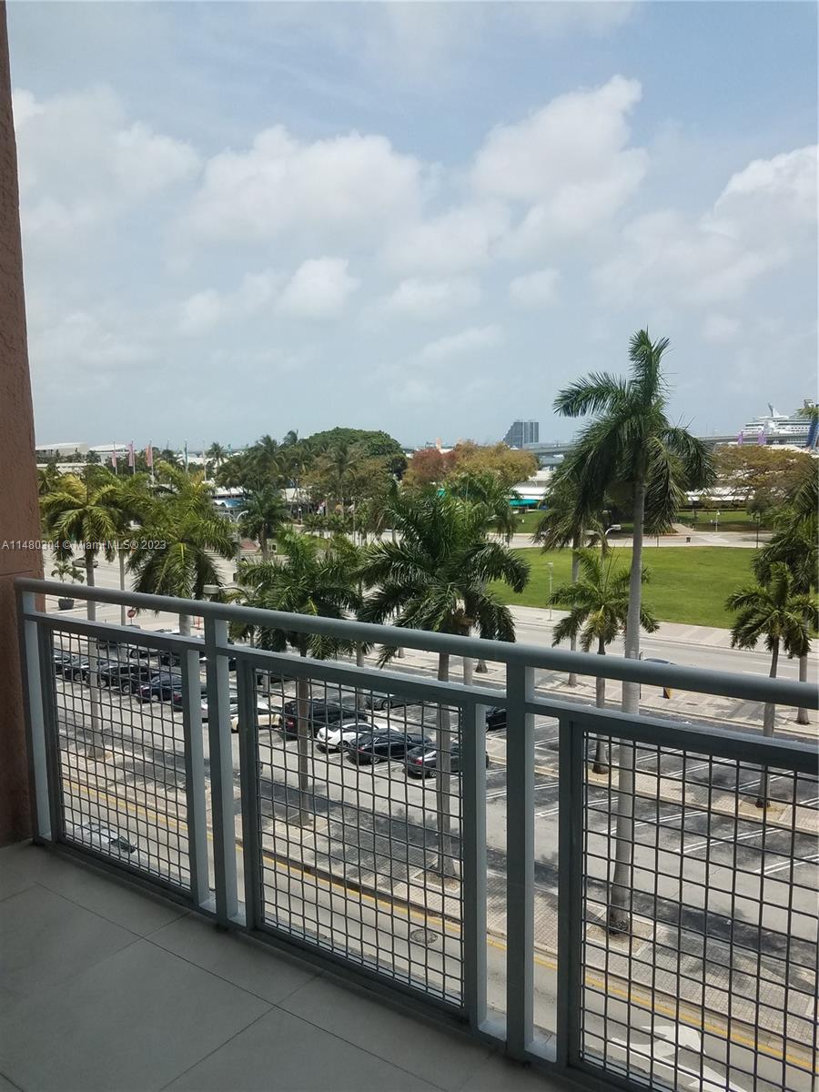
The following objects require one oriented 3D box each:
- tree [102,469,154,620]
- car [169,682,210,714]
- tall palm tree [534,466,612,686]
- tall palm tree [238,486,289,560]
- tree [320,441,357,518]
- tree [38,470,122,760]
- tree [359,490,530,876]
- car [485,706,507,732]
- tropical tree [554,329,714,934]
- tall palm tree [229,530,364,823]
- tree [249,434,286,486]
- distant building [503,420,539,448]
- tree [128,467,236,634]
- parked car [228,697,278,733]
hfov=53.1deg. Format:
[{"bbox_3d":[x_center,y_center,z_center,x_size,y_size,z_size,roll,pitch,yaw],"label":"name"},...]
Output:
[{"bbox_3d":[-22.951,1.878,66.077,4.870,15.500,4.870,-3,7,-20],"label":"tree"},{"bbox_3d":[-13.424,10.267,56.266,4.650,1.470,1.830,-4,7,-25],"label":"car"},{"bbox_3d":[11.608,2.274,58.134,5.450,15.510,5.450,0,7,11],"label":"tall palm tree"},{"bbox_3d":[-21.574,-2.813,122.419,8.540,12.140,8.540,-2,7,-10],"label":"tall palm tree"},{"bbox_3d":[-13.911,-11.590,164.723,7.000,17.810,7.000,-1,6,0],"label":"tree"},{"bbox_3d":[-17.639,3.760,45.603,4.540,16.200,4.540,-3,7,-22],"label":"tree"},{"bbox_3d":[1.393,5.488,31.872,6.530,15.310,6.530,-1,6,2],"label":"tree"},{"bbox_3d":[5.456,10.495,51.906,4.650,1.460,1.830,-5,8,-31],"label":"car"},{"bbox_3d":[7.379,3.236,27.639,5.060,20.560,5.060,1,7,15],"label":"tropical tree"},{"bbox_3d":[-5.272,6.168,37.598,5.900,13.600,5.900,-1,6,0],"label":"tall palm tree"},{"bbox_3d":[-27.901,-12.293,164.620,7.200,19.630,7.200,-1,6,0],"label":"tree"},{"bbox_3d":[162.902,-151.518,1198.452,51.920,61.020,32.000,0,7,8],"label":"distant building"},{"bbox_3d":[-11.639,4.402,41.905,5.500,16.320,5.500,-1,6,0],"label":"tree"},{"bbox_3d":[-8.997,10.649,52.344,4.650,1.470,1.830,-4,7,-24],"label":"parked car"}]

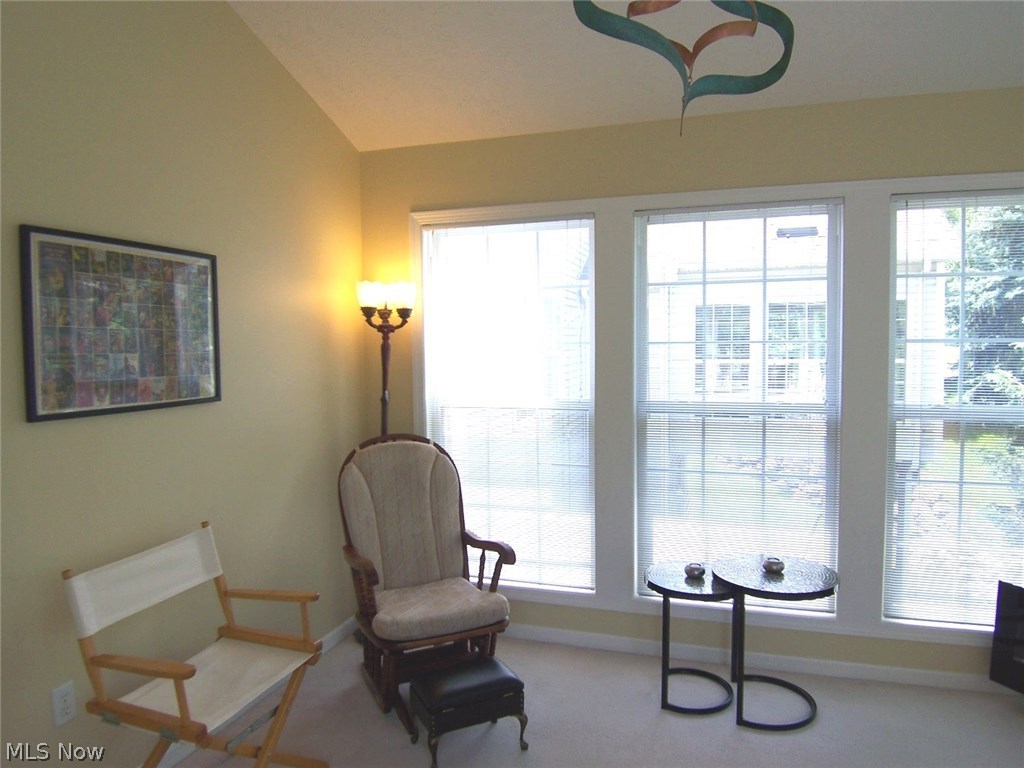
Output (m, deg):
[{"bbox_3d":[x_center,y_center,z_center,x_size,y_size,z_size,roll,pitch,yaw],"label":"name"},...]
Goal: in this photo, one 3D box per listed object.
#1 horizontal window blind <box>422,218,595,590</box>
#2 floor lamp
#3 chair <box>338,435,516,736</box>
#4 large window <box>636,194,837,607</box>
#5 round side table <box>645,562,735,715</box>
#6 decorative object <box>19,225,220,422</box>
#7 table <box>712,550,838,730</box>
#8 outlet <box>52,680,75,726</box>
[{"bbox_3d":[-0.017,0.095,3.374,0.872,1.800,0.045,0,3,16],"label":"horizontal window blind"},{"bbox_3d":[-0.599,0.400,3.318,0.275,1.780,0.275,0,3,16],"label":"floor lamp"},{"bbox_3d":[-0.354,0.778,2.853,0.640,1.070,0.720,-2,3,-24],"label":"chair"},{"bbox_3d":[1.007,0.104,3.082,0.876,1.800,0.045,0,3,16],"label":"large window"},{"bbox_3d":[0.757,1.055,2.838,0.402,0.499,0.402,0,3,16],"label":"round side table"},{"bbox_3d":[-1.187,-0.181,2.162,0.028,0.526,0.748,0,3,16],"label":"decorative object"},{"bbox_3d":[1.058,1.035,2.766,0.479,0.540,0.479,0,3,16],"label":"table"},{"bbox_3d":[-1.268,0.909,1.934,0.010,0.114,0.071,0,3,16],"label":"outlet"}]

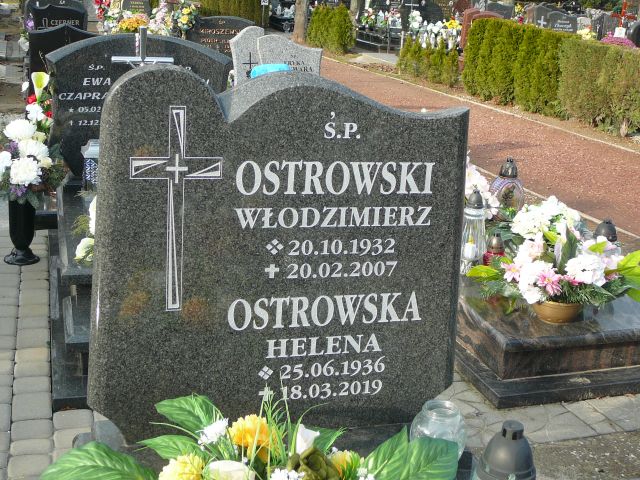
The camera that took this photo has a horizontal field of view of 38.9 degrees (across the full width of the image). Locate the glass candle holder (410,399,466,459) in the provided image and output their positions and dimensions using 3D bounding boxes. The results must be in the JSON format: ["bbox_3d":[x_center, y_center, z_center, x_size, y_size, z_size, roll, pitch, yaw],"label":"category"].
[{"bbox_3d":[0.231,0.382,1.760,0.105,0.115,0.105,5,16,9],"label":"glass candle holder"}]

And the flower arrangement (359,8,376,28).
[{"bbox_3d":[0.865,-4.034,16.500,0.330,0.360,0.300,3,16,2],"label":"flower arrangement"}]

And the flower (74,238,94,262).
[{"bbox_3d":[-0.810,0.033,3.150,0.090,0.090,0.085,-2,17,-14],"label":"flower"}]

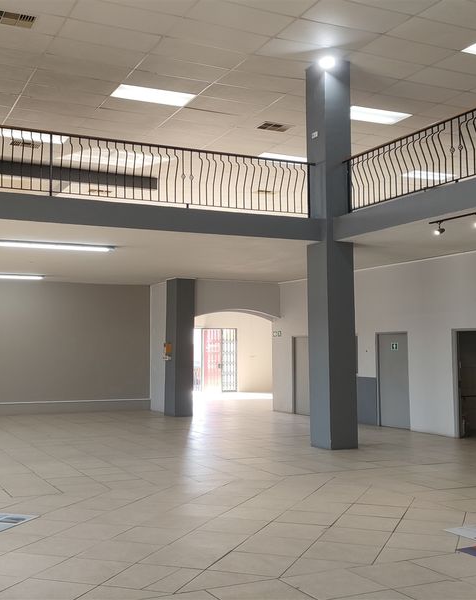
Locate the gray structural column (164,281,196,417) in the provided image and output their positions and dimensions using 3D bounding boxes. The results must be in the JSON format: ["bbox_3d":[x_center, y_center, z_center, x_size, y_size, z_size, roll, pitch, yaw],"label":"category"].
[{"bbox_3d":[-1.414,1.166,15.431,0.450,3.341,0.450,2,-5,-28],"label":"gray structural column"}]

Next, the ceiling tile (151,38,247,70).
[{"bbox_3d":[-0.643,-4.065,10.309,1.360,0.020,0.630,2,-5,-24],"label":"ceiling tile"}]

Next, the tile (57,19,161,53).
[{"bbox_3d":[-2.000,-4.110,9.745,1.360,0.020,0.630,2,-5,-24],"label":"tile"}]

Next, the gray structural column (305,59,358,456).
[{"bbox_3d":[1.605,-0.795,10.578,0.480,6.475,0.480,2,-5,-28],"label":"gray structural column"}]

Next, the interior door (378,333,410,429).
[{"bbox_3d":[3.228,1.667,12.845,0.080,1.929,0.809,3,-5,-32],"label":"interior door"}]

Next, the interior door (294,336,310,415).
[{"bbox_3d":[1.630,1.869,15.367,0.080,1.929,0.809,3,-5,-32],"label":"interior door"}]

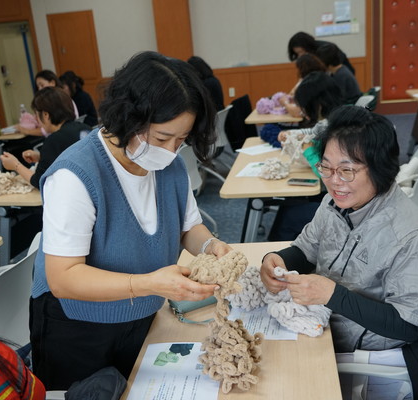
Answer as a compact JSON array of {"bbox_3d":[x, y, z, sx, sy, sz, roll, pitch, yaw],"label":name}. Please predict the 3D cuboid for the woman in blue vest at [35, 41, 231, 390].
[{"bbox_3d":[-0.161,0.326,1.445,0.500,1.450,0.470,5,19,31],"label":"woman in blue vest"}]

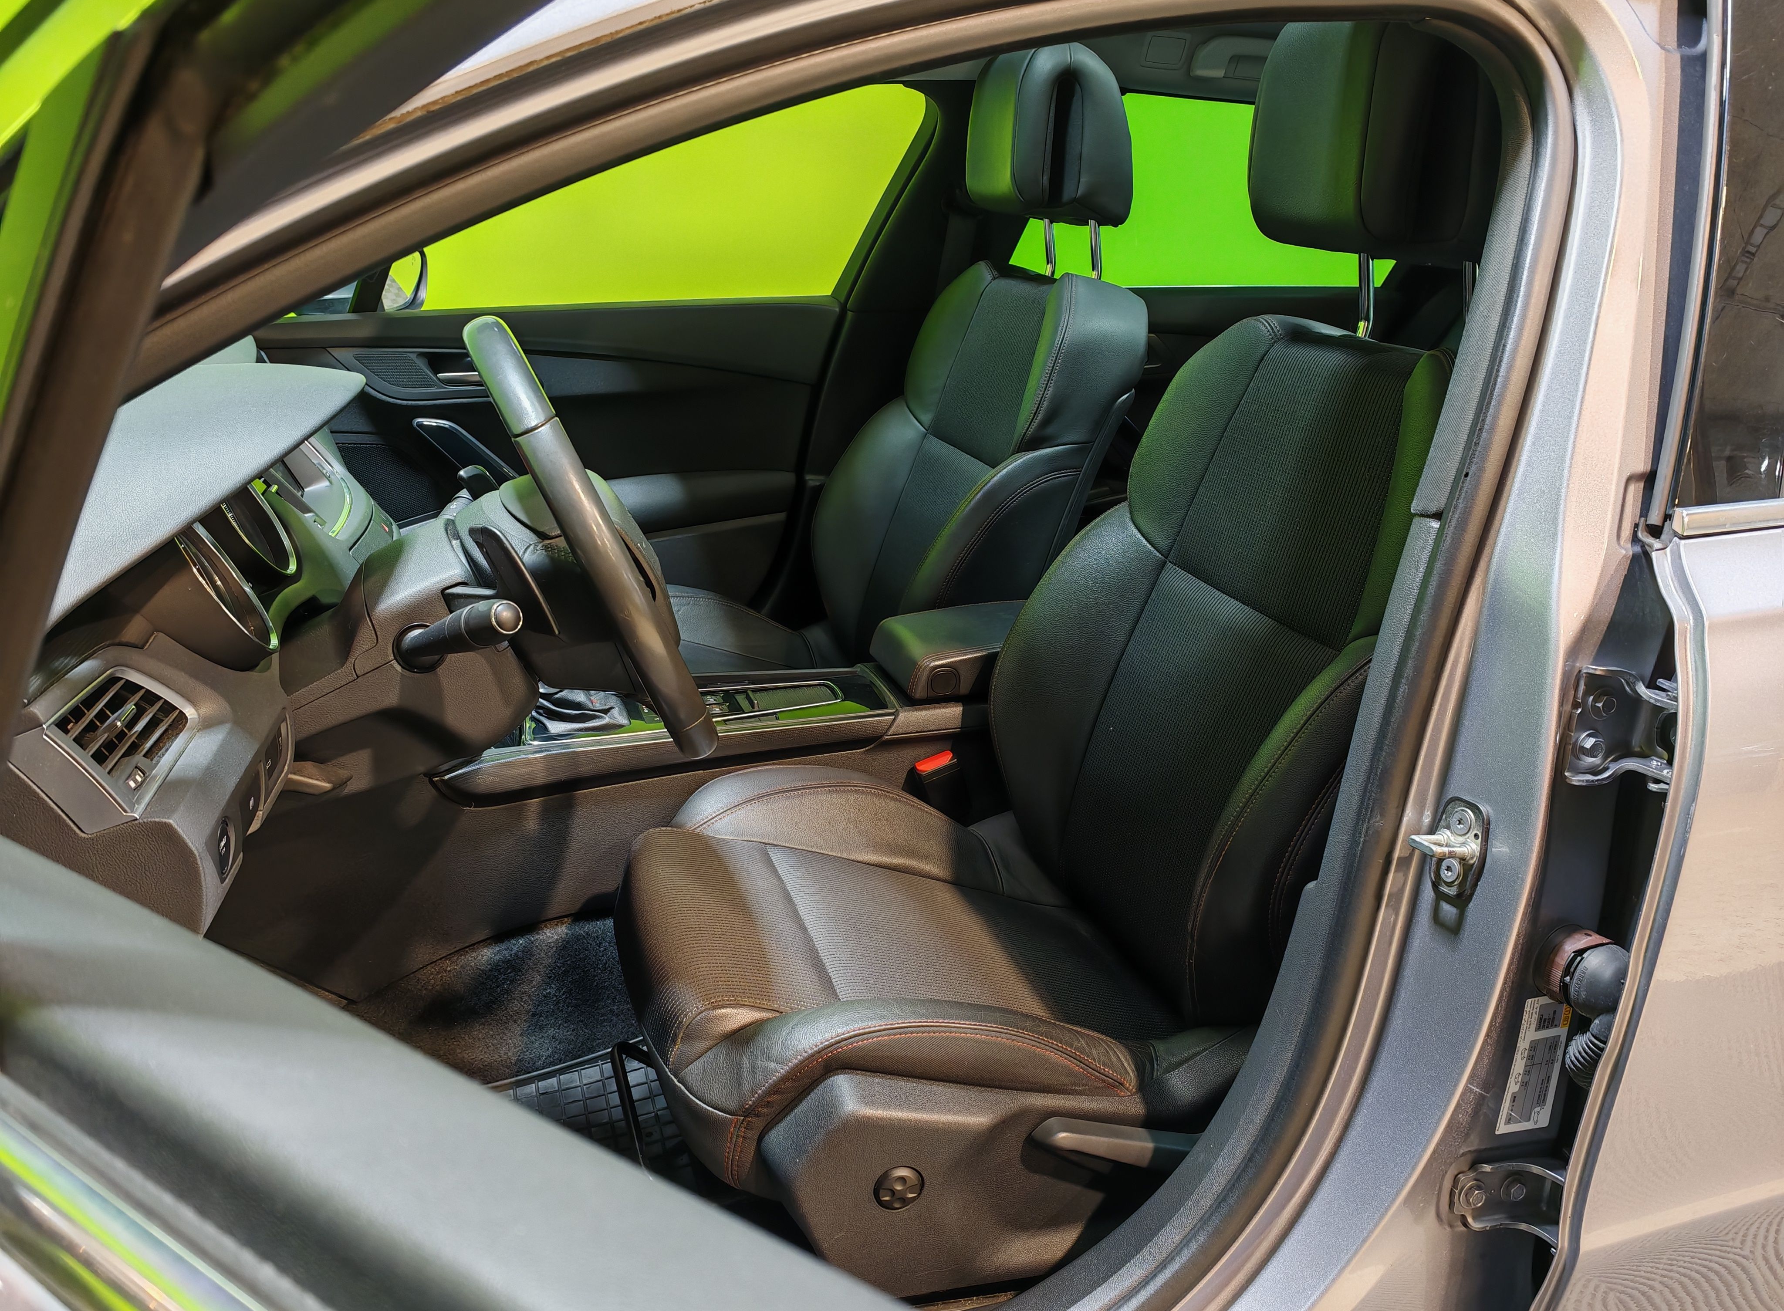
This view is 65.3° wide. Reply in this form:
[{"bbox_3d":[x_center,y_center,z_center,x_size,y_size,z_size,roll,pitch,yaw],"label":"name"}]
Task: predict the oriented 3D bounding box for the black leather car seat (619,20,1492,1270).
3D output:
[{"bbox_3d":[0.143,-0.008,1.245,0.810,1.100,0.540,-6,21,-17],"label":"black leather car seat"}]

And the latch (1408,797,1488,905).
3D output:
[{"bbox_3d":[0.359,0.127,0.905,0.037,0.069,0.040,2,18,-19],"label":"latch"}]

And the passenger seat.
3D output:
[{"bbox_3d":[-0.092,-0.253,1.925,0.810,1.100,0.540,-6,21,-17],"label":"passenger seat"}]

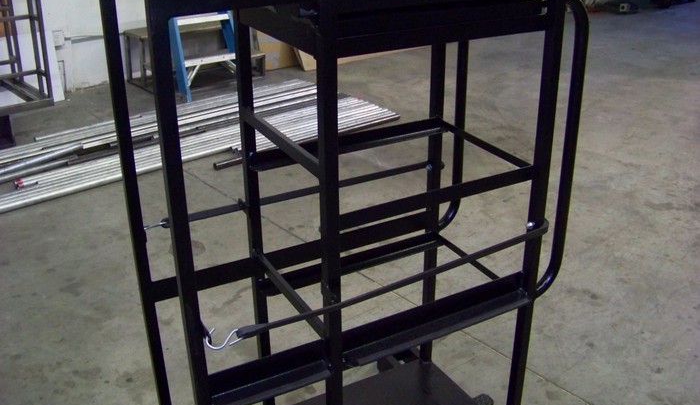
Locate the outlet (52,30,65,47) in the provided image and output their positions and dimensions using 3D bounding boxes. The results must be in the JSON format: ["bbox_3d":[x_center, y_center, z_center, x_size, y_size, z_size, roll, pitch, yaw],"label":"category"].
[{"bbox_3d":[-2.336,-1.308,5.820,0.096,0.110,0.050,-19,30,-35],"label":"outlet"}]

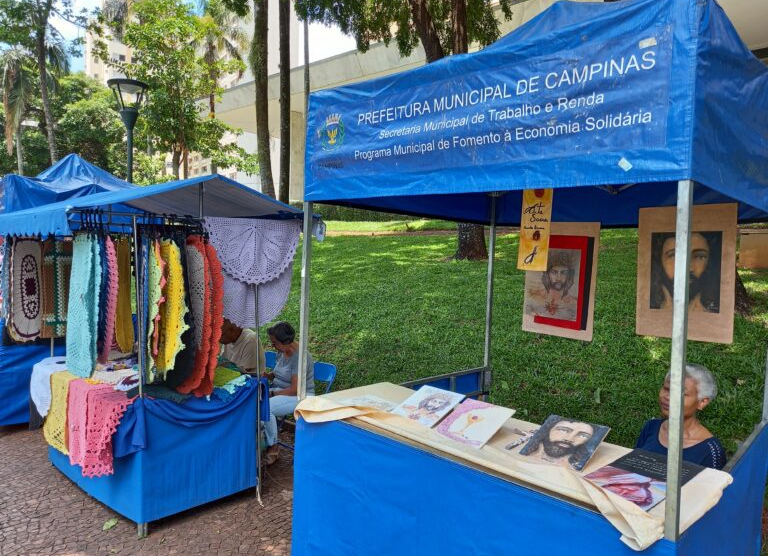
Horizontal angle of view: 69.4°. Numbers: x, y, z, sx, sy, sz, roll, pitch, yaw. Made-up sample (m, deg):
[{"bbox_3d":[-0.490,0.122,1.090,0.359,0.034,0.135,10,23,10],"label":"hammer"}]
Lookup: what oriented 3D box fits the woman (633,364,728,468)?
[{"bbox_3d":[1.210,0.991,2.280,0.460,1.220,0.650,3,3,38],"label":"woman"}]

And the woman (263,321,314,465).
[{"bbox_3d":[-0.780,0.911,4.460,0.470,1.150,0.700,3,3,45],"label":"woman"}]

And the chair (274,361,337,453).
[{"bbox_3d":[-0.700,1.086,4.510,0.440,0.800,0.470,3,3,41],"label":"chair"}]

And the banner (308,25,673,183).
[{"bbox_3d":[0.233,-0.584,2.056,1.530,0.370,0.040,4,3,42],"label":"banner"}]

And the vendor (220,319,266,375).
[{"bbox_3d":[-1.250,0.880,4.800,0.500,1.170,0.740,3,3,45],"label":"vendor"}]

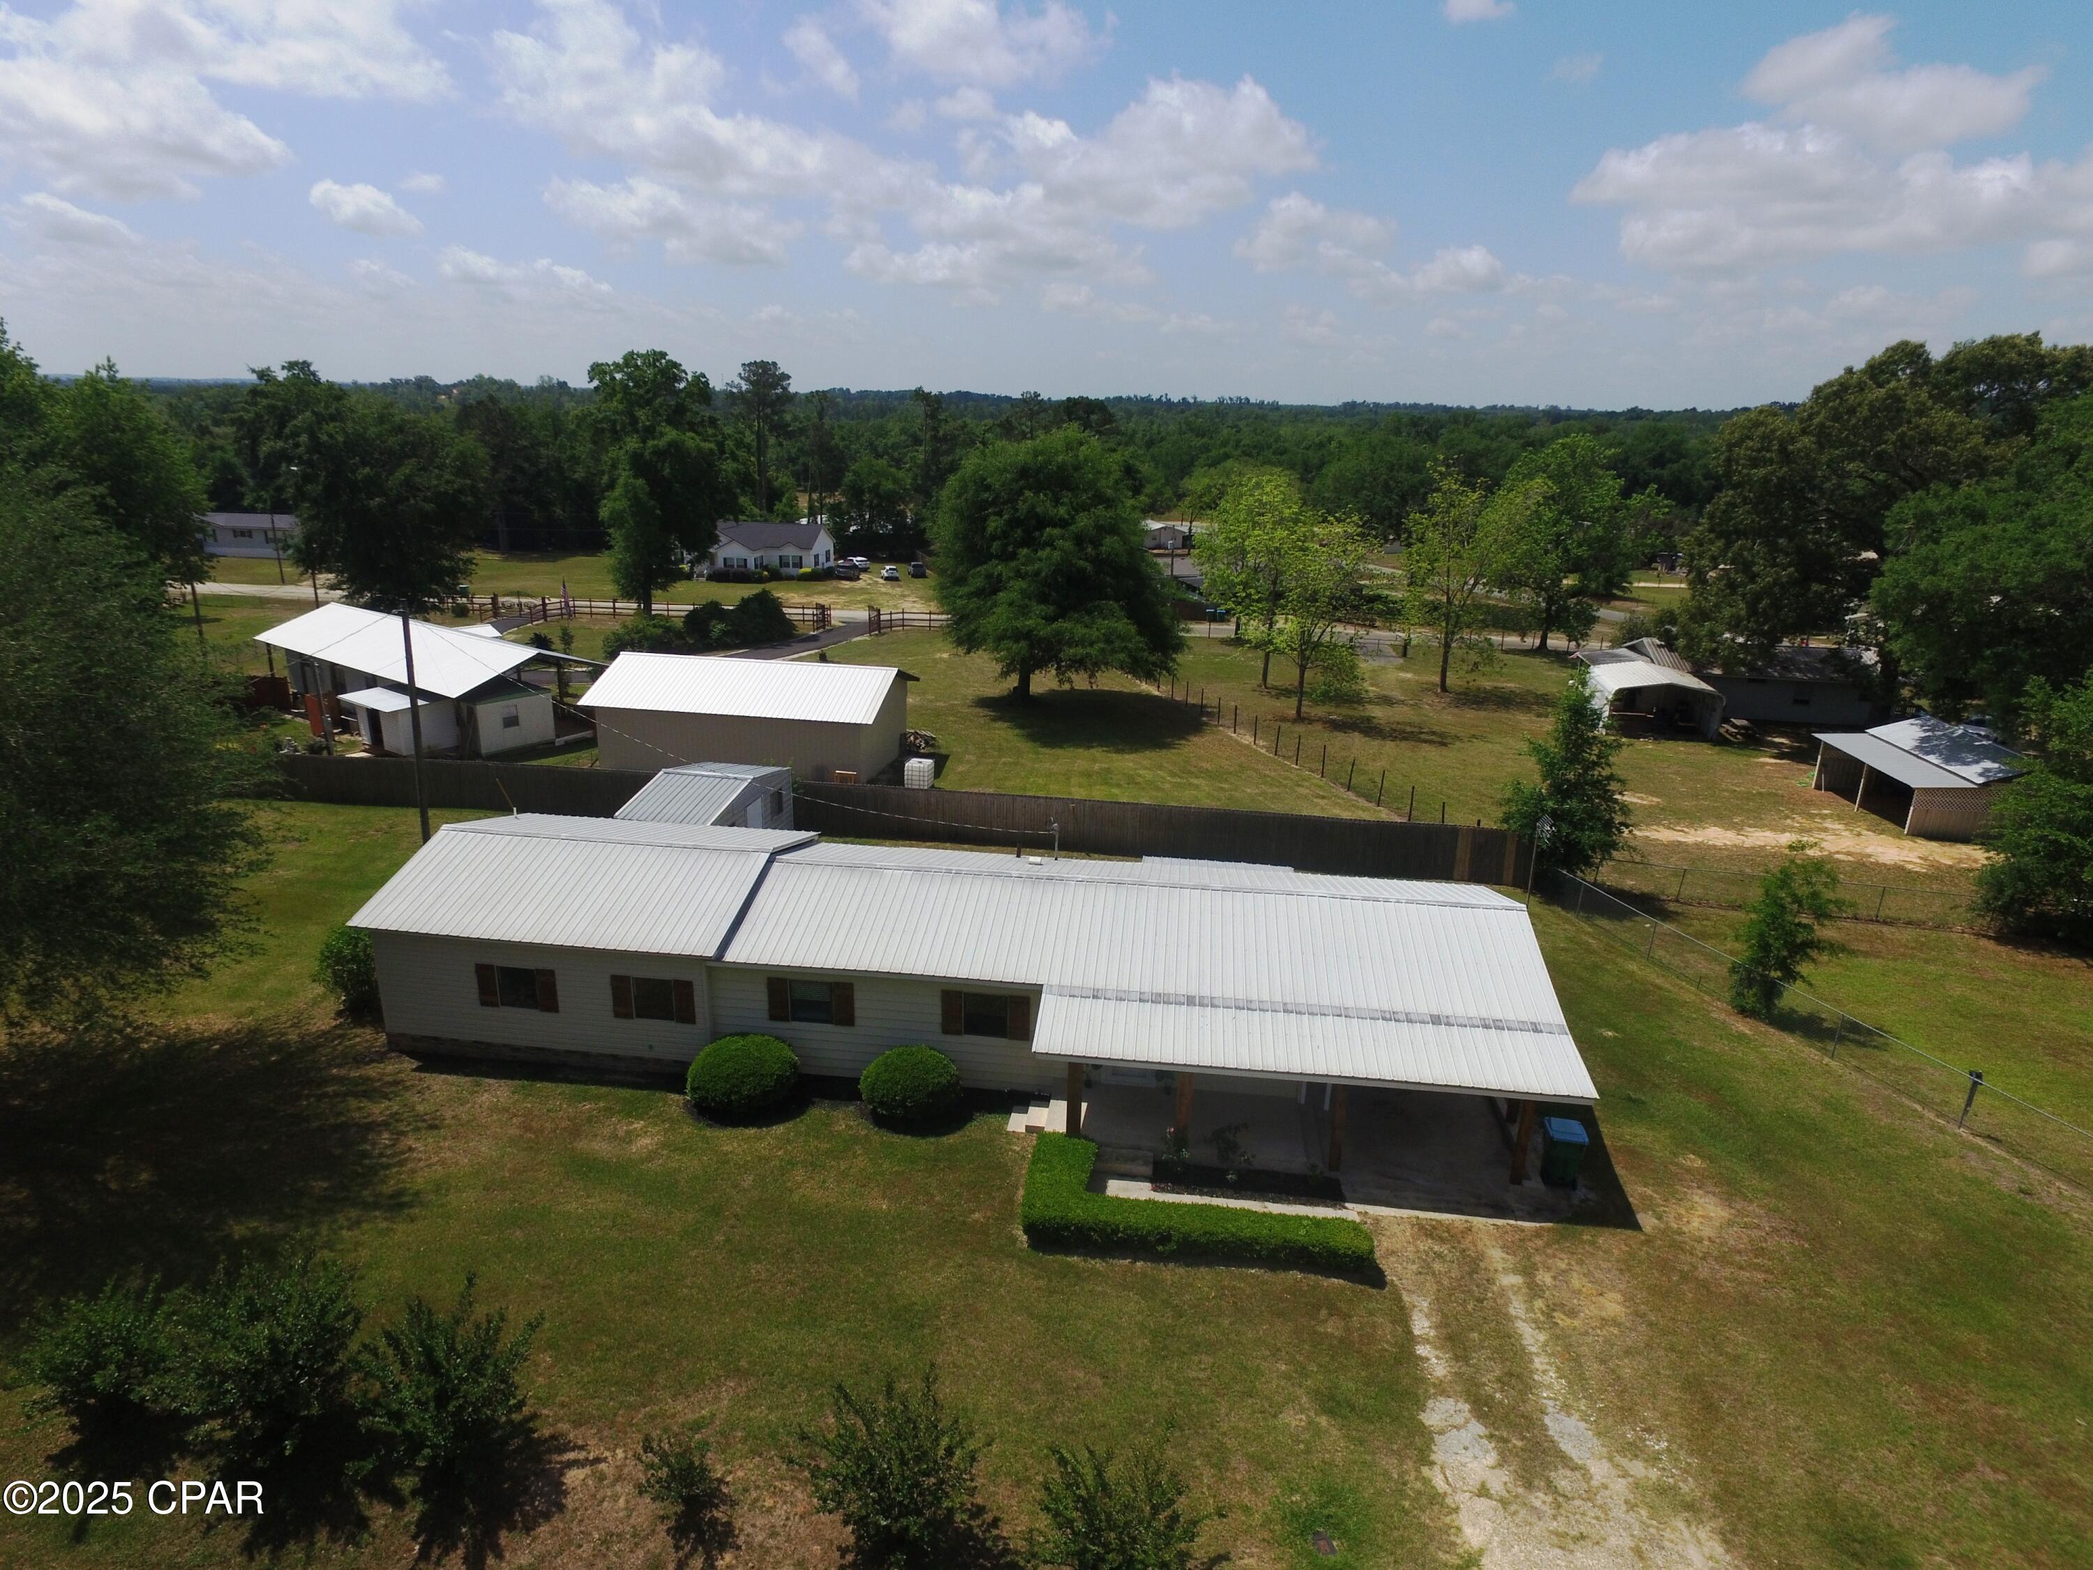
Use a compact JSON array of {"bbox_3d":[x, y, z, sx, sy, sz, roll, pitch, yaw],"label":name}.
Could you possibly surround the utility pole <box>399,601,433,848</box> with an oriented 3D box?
[{"bbox_3d":[-19.955,-1.704,38.357,0.320,7.957,0.320,4,16,-1],"label":"utility pole"}]

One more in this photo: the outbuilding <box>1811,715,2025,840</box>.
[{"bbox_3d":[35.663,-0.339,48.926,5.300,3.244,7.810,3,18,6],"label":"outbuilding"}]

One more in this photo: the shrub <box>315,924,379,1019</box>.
[{"bbox_3d":[-15.798,4.295,27.435,1.600,2.200,1.600,1,18,0],"label":"shrub"}]

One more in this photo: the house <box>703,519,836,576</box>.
[{"bbox_3d":[-34.751,-29.834,151.765,13.200,5.600,9.000,2,18,3],"label":"house"}]

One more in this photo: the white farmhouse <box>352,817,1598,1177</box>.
[{"bbox_3d":[-2.123,3.756,26.802,24.580,3.650,9.500,4,18,6],"label":"white farmhouse"}]

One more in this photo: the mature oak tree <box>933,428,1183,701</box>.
[{"bbox_3d":[0.576,-11.732,65.475,13.281,14.367,13.281,4,18,6],"label":"mature oak tree"}]

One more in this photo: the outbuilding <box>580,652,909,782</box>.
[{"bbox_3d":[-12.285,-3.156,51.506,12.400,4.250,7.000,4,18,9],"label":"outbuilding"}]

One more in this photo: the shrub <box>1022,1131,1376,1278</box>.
[{"bbox_3d":[2.661,7.289,21.175,5.800,0.640,2.750,3,18,5],"label":"shrub"}]

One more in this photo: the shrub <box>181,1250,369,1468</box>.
[{"bbox_3d":[-10.118,7.589,15.904,2.100,2.700,2.100,1,18,0],"label":"shrub"}]

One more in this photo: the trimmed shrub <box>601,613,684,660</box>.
[{"bbox_3d":[-26.160,-9.794,78.322,5.313,2.560,5.313,4,18,6],"label":"trimmed shrub"}]

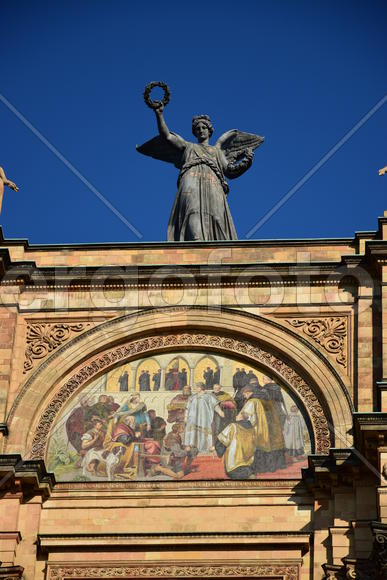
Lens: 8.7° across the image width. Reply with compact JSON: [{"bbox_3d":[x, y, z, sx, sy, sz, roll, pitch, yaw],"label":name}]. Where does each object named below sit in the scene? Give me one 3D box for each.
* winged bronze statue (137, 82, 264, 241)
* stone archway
[{"bbox_3d":[0.108,-1.850,46.529,2.380,3.700,1.300,-1,-38,5],"label":"winged bronze statue"},{"bbox_3d":[-0.191,1.689,42.926,6.000,3.150,0.650,-1,-38,5],"label":"stone archway"}]

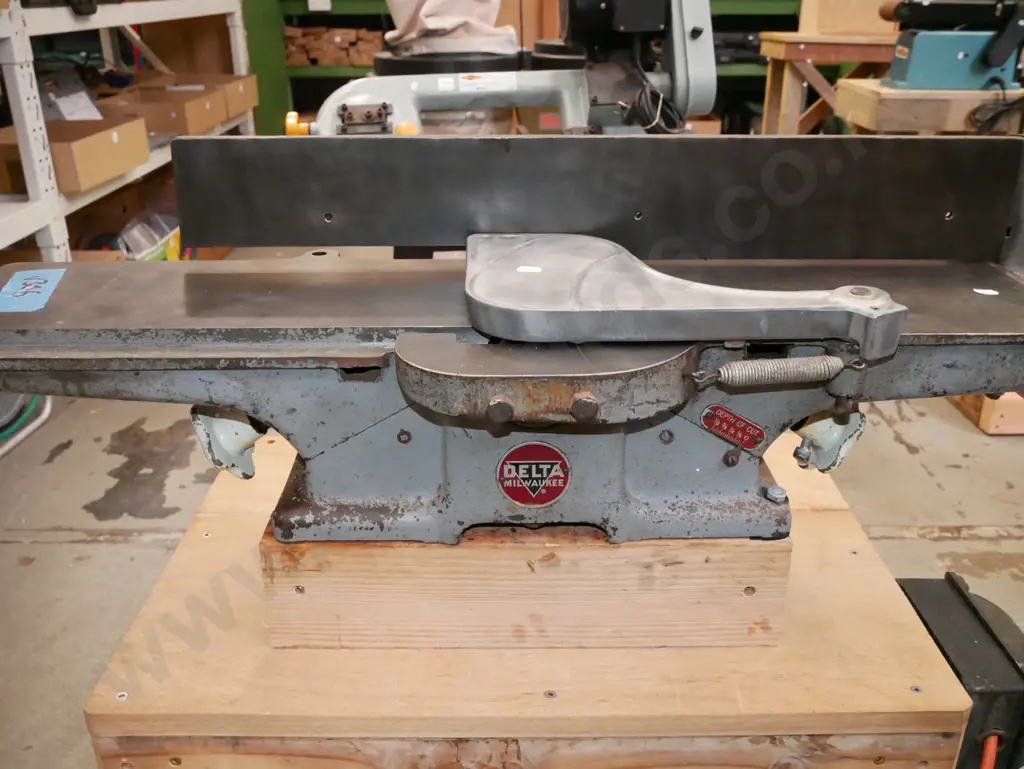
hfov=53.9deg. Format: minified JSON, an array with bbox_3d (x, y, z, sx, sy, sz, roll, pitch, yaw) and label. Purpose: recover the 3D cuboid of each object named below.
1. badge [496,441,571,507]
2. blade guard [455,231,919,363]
[{"bbox_3d":[0.017,0.066,0.743,0.055,0.055,0.004,0,22,0],"label":"badge"},{"bbox_3d":[0.125,-0.083,0.835,0.328,0.037,0.241,0,23,0],"label":"blade guard"}]

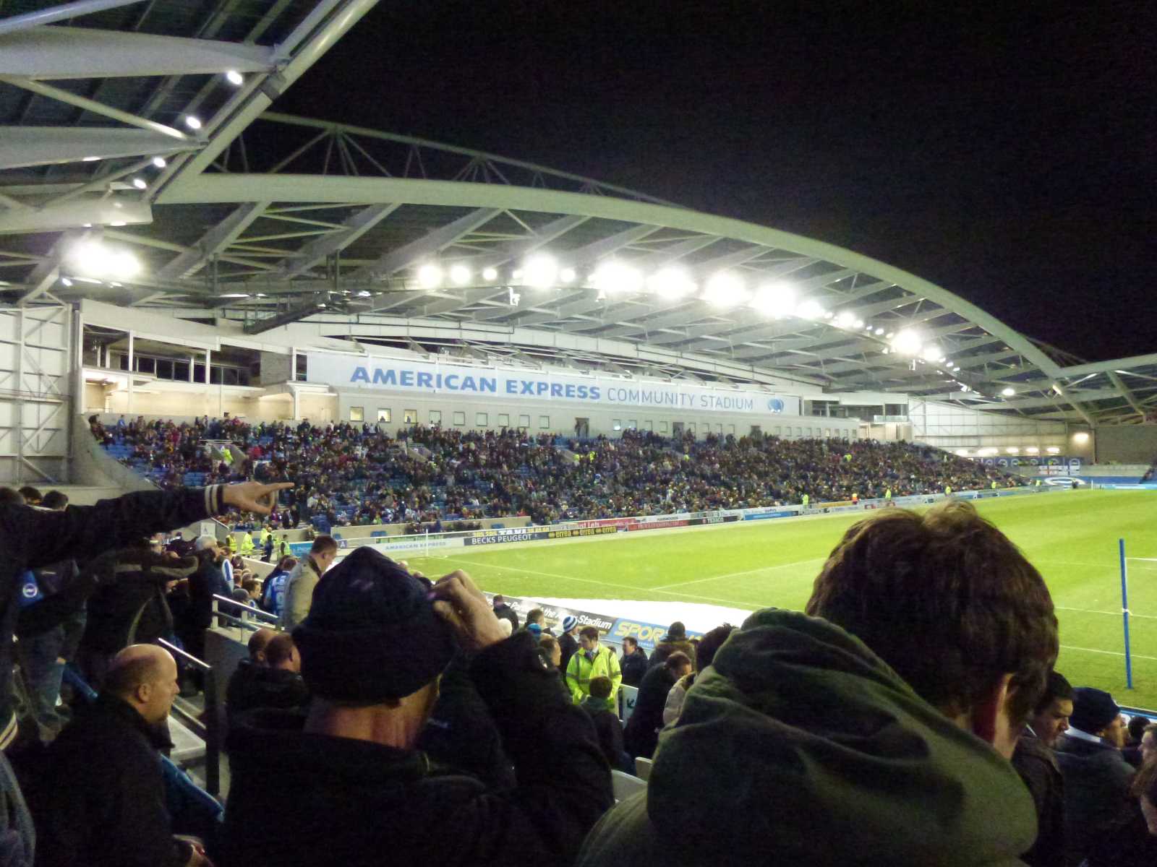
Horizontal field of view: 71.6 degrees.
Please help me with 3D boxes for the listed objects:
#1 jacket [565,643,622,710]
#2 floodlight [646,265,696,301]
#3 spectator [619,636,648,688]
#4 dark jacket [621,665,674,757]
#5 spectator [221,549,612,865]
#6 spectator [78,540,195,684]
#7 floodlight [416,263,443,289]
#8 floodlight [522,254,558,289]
[{"bbox_3d":[0.153,2.456,8.000,0.600,0.780,0.340,-2,-2,8],"label":"jacket"},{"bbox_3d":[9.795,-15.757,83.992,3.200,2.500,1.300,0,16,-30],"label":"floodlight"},{"bbox_3d":[0.721,3.449,10.169,0.340,1.740,0.500,0,-3,-38],"label":"spectator"},{"bbox_3d":[0.530,1.981,5.700,0.420,0.720,0.520,1,-2,-44],"label":"dark jacket"},{"bbox_3d":[-0.247,1.060,1.299,0.600,1.740,0.460,-3,-2,27],"label":"spectator"},{"bbox_3d":[-2.323,1.213,4.179,0.500,1.740,0.520,1,-2,-35],"label":"spectator"},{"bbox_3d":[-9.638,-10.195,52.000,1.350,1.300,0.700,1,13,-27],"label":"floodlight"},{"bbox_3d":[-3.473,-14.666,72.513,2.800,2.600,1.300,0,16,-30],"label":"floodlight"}]

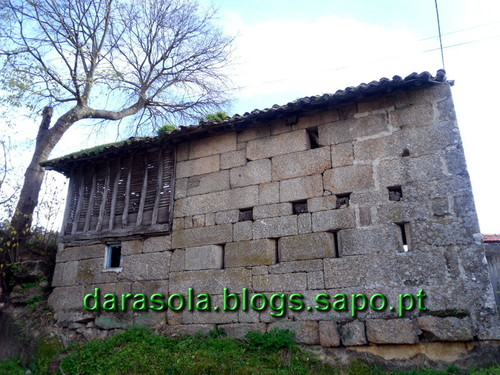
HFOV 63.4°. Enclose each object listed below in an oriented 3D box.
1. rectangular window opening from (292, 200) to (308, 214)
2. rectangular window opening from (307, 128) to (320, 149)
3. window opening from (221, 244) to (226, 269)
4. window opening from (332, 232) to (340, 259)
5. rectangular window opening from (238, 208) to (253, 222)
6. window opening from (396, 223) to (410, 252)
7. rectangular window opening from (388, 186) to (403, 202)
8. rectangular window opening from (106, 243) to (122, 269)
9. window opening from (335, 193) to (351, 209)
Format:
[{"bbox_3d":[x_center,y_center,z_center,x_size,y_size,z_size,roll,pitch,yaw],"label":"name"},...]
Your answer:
[{"bbox_3d":[0.915,0.383,7.040,0.273,0.213,0.250,-10,-22,22],"label":"rectangular window opening"},{"bbox_3d":[1.188,-0.840,7.363,0.234,0.350,0.250,-10,-22,22],"label":"rectangular window opening"},{"bbox_3d":[-0.423,1.273,7.345,0.115,0.421,0.250,-10,-22,22],"label":"window opening"},{"bbox_3d":[1.435,0.950,6.583,0.090,0.446,0.250,-10,-22,22],"label":"window opening"},{"bbox_3d":[-0.032,0.547,7.429,0.277,0.227,0.250,-10,-22,22],"label":"rectangular window opening"},{"bbox_3d":[2.362,0.791,6.202,0.138,0.447,0.250,-10,-22,22],"label":"window opening"},{"bbox_3d":[2.333,0.149,6.454,0.178,0.239,0.250,-10,-22,22],"label":"rectangular window opening"},{"bbox_3d":[-2.730,1.422,8.356,0.348,0.503,0.200,-10,-22,22],"label":"rectangular window opening"},{"bbox_3d":[1.574,0.254,6.775,0.241,0.243,0.250,-10,-22,22],"label":"window opening"}]

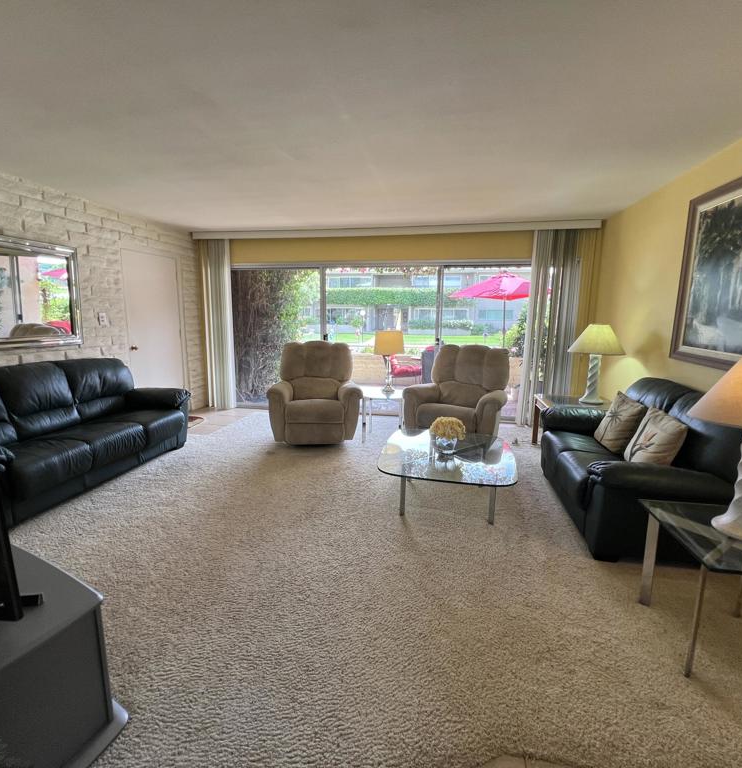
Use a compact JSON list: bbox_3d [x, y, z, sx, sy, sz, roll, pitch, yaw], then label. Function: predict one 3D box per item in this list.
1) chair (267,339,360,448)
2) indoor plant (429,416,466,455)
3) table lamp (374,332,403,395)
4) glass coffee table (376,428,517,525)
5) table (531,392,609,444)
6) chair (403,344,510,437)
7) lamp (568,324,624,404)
[{"bbox_3d":[-0.609,0.064,4.377,0.970,1.050,0.920,0,10,-4],"label":"chair"},{"bbox_3d":[0.553,0.362,2.763,0.255,0.270,0.255,2,11,10],"label":"indoor plant"},{"bbox_3d":[0.198,-0.241,4.279,0.335,0.690,0.335,2,11,10],"label":"table lamp"},{"bbox_3d":[0.542,0.695,2.804,0.910,0.395,0.940,2,11,10],"label":"glass coffee table"},{"bbox_3d":[2.021,0.445,3.827,0.670,0.545,0.640,2,11,10],"label":"table"},{"bbox_3d":[0.982,0.135,4.064,0.970,1.050,0.920,8,13,35],"label":"chair"},{"bbox_3d":[2.163,-0.185,3.708,0.480,0.750,0.480,2,11,10],"label":"lamp"}]

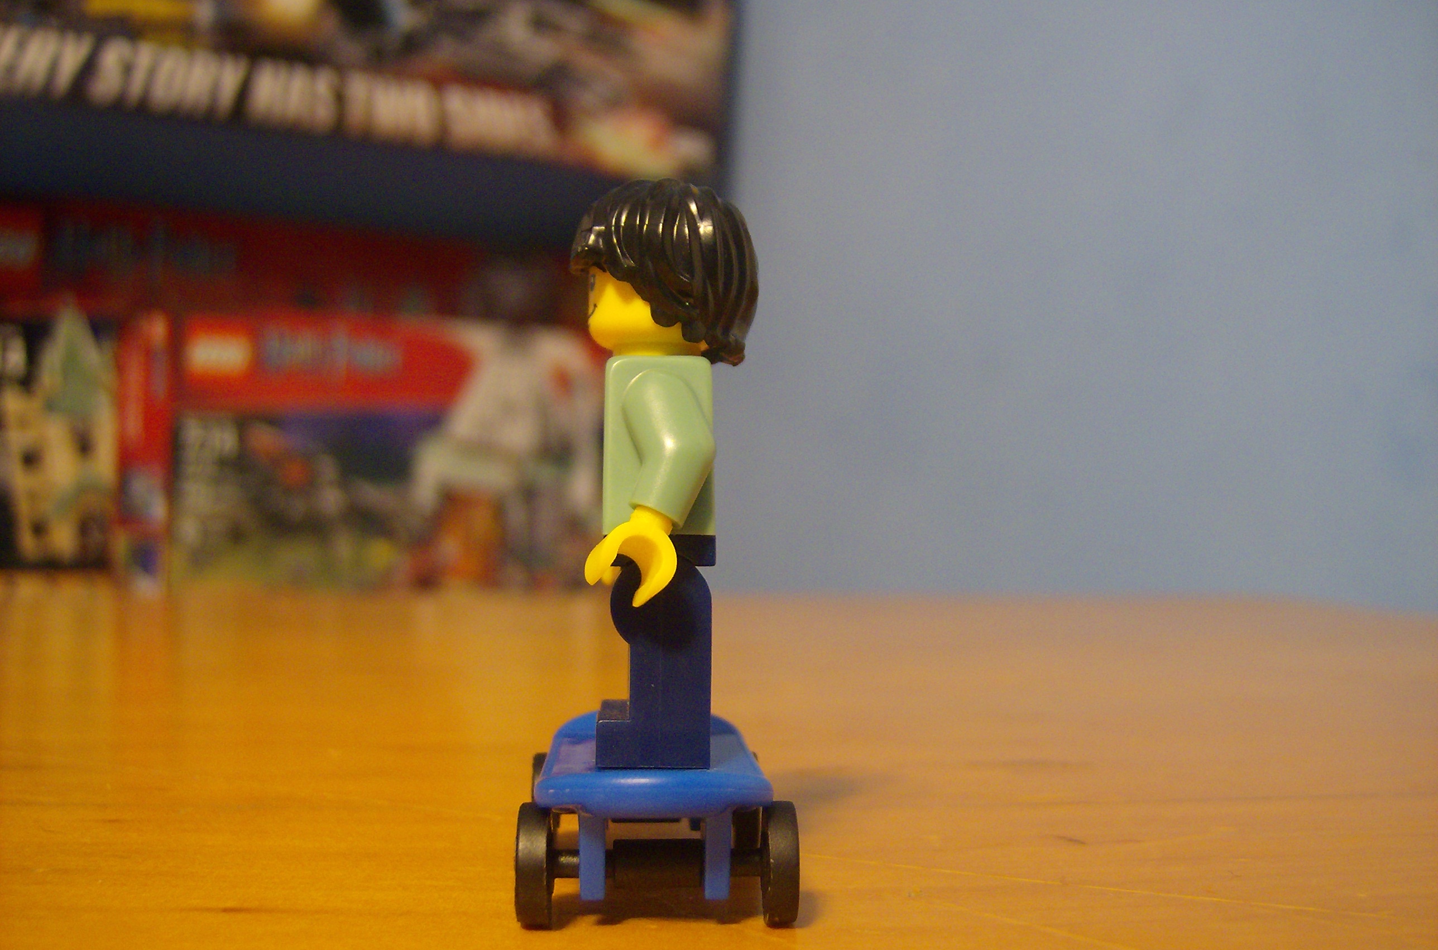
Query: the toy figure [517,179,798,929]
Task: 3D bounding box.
[{"bbox_3d":[-0.005,0.004,0.111,0.019,0.053,0.043,0,-3,-4],"label":"toy figure"}]

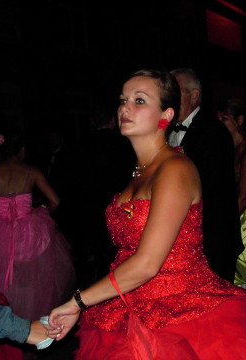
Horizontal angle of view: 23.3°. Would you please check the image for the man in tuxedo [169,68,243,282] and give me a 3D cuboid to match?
[{"bbox_3d":[0.345,0.340,2.950,0.360,1.770,0.540,-5,5,-41],"label":"man in tuxedo"}]

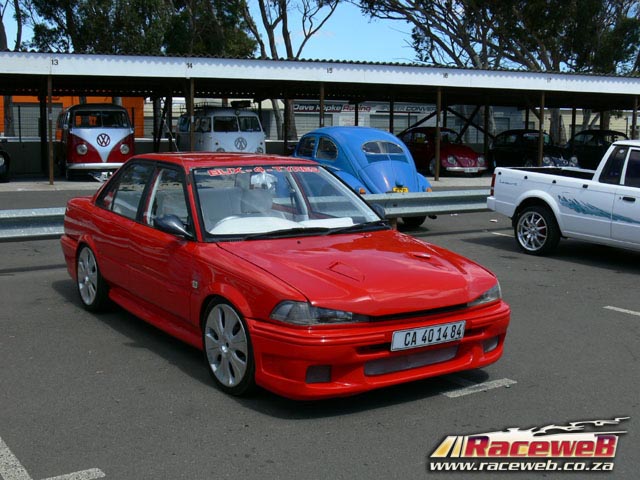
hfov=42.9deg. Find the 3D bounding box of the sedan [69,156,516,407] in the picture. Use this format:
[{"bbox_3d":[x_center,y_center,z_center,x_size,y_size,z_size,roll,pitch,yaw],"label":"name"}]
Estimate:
[{"bbox_3d":[-0.576,0.029,6.075,1.680,1.325,4.250,-4,10,-34],"label":"sedan"}]

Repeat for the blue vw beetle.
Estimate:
[{"bbox_3d":[0.340,-1.068,13.381,1.540,1.520,4.070,-3,9,-28],"label":"blue vw beetle"}]

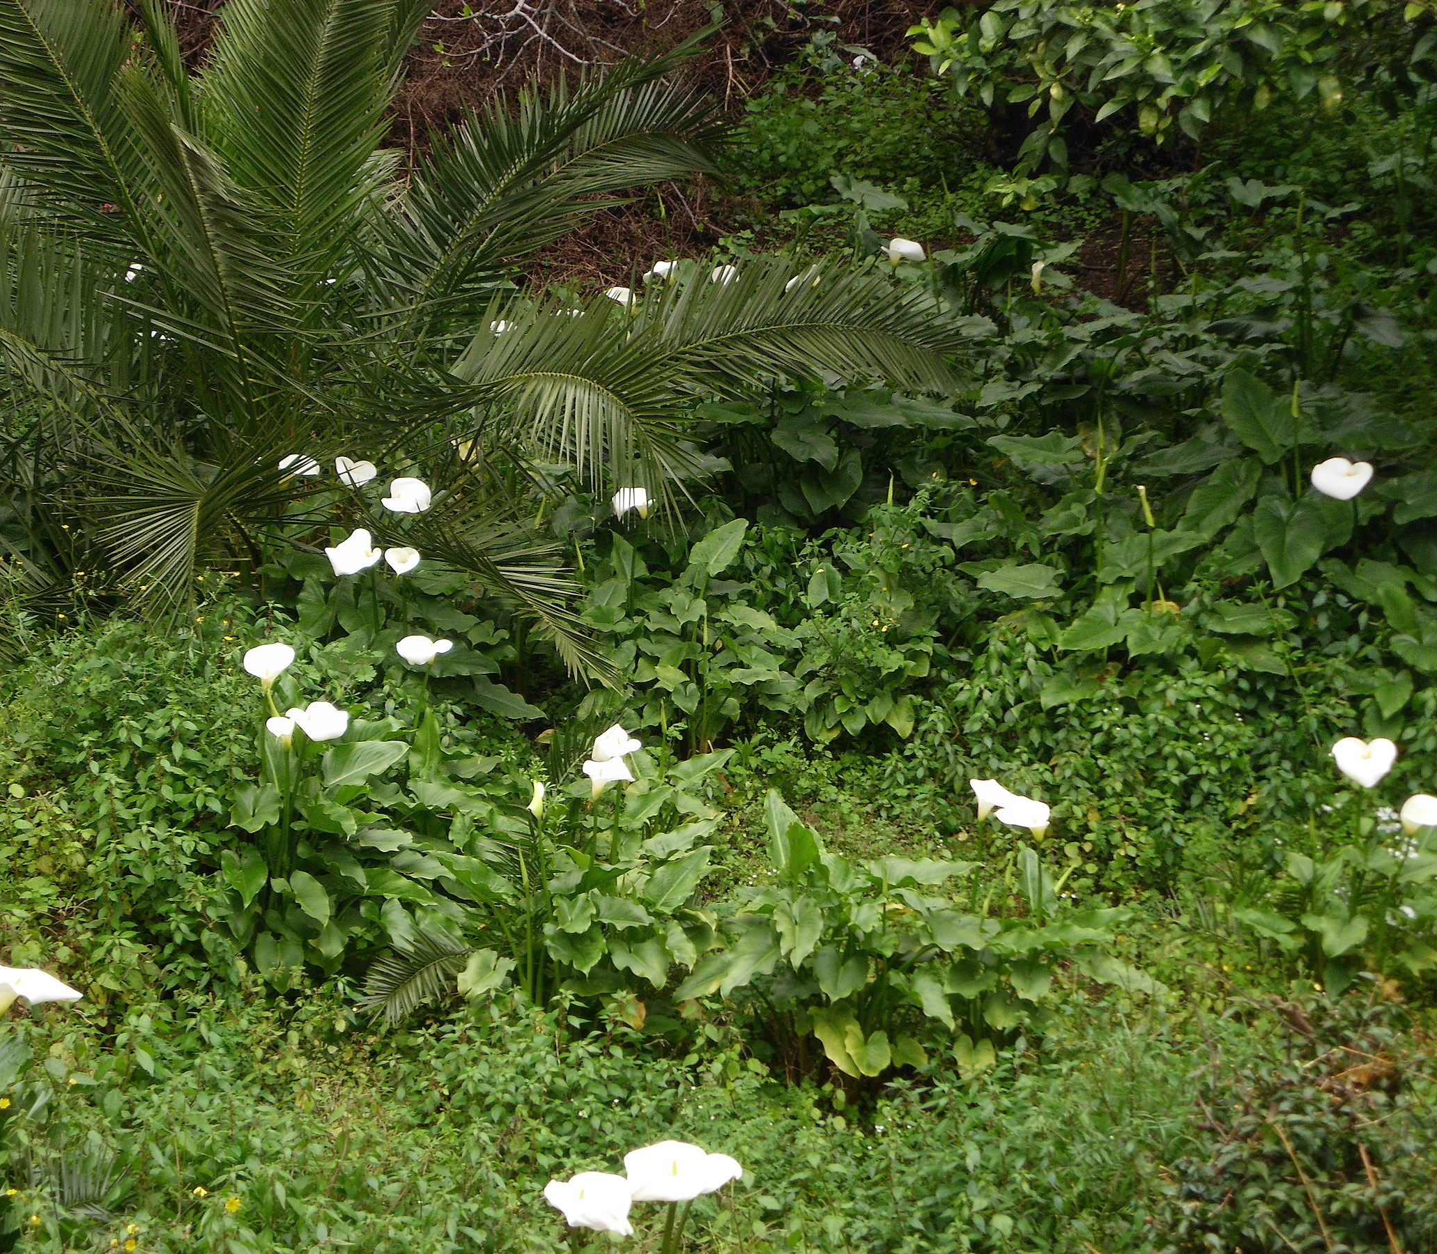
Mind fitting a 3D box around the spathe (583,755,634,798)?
[{"bbox_3d":[-0.243,0.333,9.300,0.110,0.085,0.120,-10,16,-39],"label":"spathe"}]

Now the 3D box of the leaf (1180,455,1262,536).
[{"bbox_3d":[1.286,-0.329,10.800,0.200,0.175,0.120,4,13,20],"label":"leaf"}]

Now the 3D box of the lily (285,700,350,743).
[{"bbox_3d":[-0.916,0.216,9.600,0.145,0.080,0.120,-4,13,-20],"label":"lily"}]

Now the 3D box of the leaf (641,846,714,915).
[{"bbox_3d":[-0.088,0.541,9.000,0.150,0.115,0.120,-4,13,-20],"label":"leaf"}]

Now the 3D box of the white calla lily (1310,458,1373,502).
[{"bbox_3d":[1.544,-0.365,10.400,0.152,0.088,0.120,2,12,10],"label":"white calla lily"}]

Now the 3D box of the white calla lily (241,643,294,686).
[{"bbox_3d":[-1.036,0.089,9.700,0.120,0.090,0.110,0,12,0],"label":"white calla lily"}]

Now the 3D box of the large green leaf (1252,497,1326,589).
[{"bbox_3d":[1.442,-0.214,10.600,0.190,0.215,0.110,-2,12,-10],"label":"large green leaf"}]

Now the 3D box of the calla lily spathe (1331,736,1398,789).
[{"bbox_3d":[1.431,0.301,9.300,0.145,0.095,0.120,0,12,0],"label":"calla lily spathe"}]

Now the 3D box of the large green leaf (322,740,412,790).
[{"bbox_3d":[-0.816,0.317,9.700,0.208,0.090,0.130,-3,12,-15],"label":"large green leaf"}]

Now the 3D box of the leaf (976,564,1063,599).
[{"bbox_3d":[0.736,-0.114,10.300,0.214,0.065,0.140,0,12,0],"label":"leaf"}]

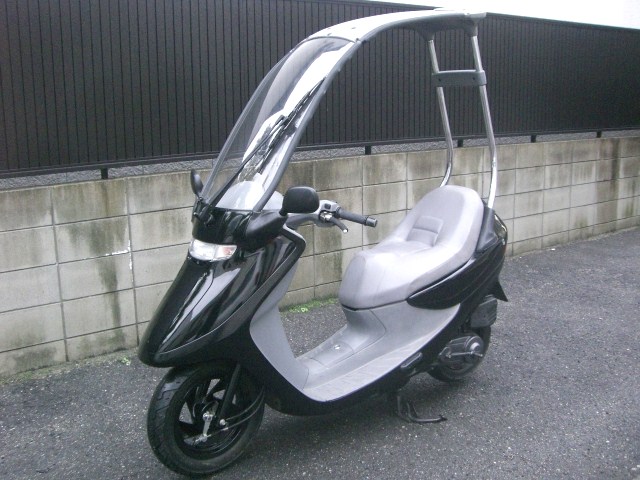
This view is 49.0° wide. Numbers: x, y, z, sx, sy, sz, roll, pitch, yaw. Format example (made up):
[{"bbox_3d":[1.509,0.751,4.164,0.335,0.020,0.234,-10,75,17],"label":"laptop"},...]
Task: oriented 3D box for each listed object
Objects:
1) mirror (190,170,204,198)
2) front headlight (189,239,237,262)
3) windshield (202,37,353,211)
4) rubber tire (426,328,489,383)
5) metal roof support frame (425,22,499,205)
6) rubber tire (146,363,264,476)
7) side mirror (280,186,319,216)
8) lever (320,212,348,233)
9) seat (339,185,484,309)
[{"bbox_3d":[-0.471,-0.217,2.691,0.060,0.102,0.155,-4,13,-16],"label":"mirror"},{"bbox_3d":[-0.387,0.033,2.375,0.100,0.085,0.275,-9,15,-36],"label":"front headlight"},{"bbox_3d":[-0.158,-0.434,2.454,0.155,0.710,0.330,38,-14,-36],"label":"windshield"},{"bbox_3d":[0.625,0.444,3.229,0.436,0.436,0.105,-9,15,-36],"label":"rubber tire"},{"bbox_3d":[0.615,-0.521,3.023,0.210,0.780,0.300,-9,15,-36],"label":"metal roof support frame"},{"bbox_3d":[-0.393,0.616,2.490,0.462,0.462,0.105,-9,15,-36],"label":"rubber tire"},{"bbox_3d":[-0.064,-0.118,2.158,0.155,0.102,0.060,7,14,33],"label":"side mirror"},{"bbox_3d":[0.051,-0.055,2.391,0.040,0.035,0.150,-9,27,-36],"label":"lever"},{"bbox_3d":[0.347,-0.006,2.925,0.760,0.410,0.330,-9,15,-36],"label":"seat"}]

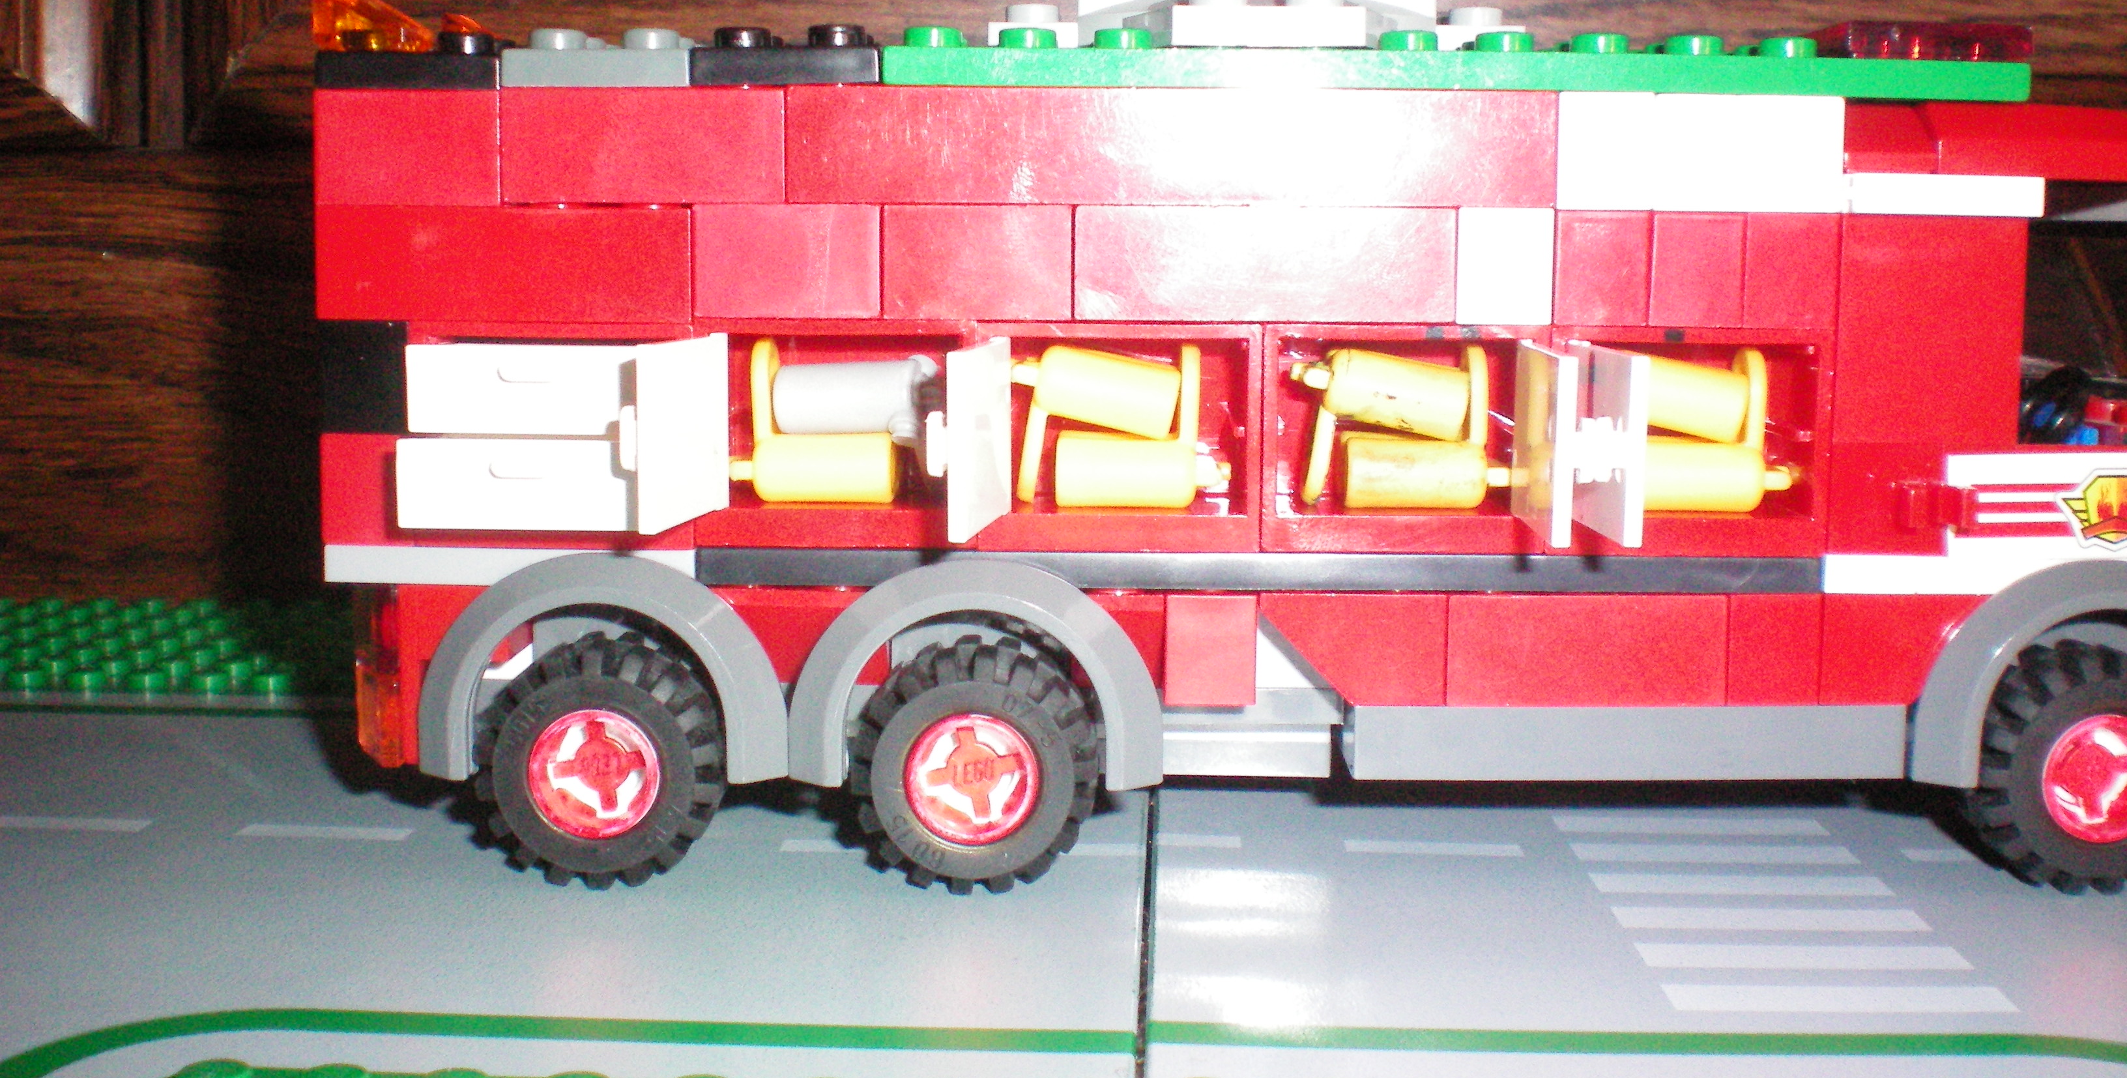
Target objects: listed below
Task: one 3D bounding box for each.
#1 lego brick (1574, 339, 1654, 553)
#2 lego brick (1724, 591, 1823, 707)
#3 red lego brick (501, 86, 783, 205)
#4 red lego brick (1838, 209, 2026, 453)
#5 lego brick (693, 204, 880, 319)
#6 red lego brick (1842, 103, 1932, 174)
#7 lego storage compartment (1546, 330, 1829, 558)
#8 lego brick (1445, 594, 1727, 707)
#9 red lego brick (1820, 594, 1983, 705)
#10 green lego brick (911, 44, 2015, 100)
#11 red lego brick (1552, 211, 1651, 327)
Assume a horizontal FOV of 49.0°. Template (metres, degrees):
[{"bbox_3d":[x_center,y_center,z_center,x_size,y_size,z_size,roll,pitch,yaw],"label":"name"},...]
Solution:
[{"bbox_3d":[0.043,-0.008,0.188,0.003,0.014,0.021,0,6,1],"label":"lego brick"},{"bbox_3d":[0.060,0.009,0.200,0.008,0.010,0.008,1,7,1],"label":"lego brick"},{"bbox_3d":[-0.035,-0.033,0.199,0.024,0.010,0.008,0,7,1],"label":"red lego brick"},{"bbox_3d":[0.072,-0.018,0.198,0.016,0.020,0.008,0,7,1],"label":"red lego brick"},{"bbox_3d":[-0.023,-0.024,0.201,0.016,0.010,0.009,0,6,1],"label":"lego brick"},{"bbox_3d":[0.068,-0.033,0.195,0.008,0.006,0.008,1,7,1],"label":"red lego brick"},{"bbox_3d":[0.053,-0.009,0.204,0.024,0.019,0.016,0,7,1],"label":"lego storage compartment"},{"bbox_3d":[0.045,0.009,0.202,0.024,0.009,0.008,0,7,1],"label":"lego brick"},{"bbox_3d":[0.072,0.009,0.202,0.016,0.010,0.008,0,7,1],"label":"red lego brick"},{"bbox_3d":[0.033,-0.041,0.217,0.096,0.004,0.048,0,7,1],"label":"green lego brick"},{"bbox_3d":[0.045,-0.023,0.198,0.008,0.010,0.008,0,7,1],"label":"red lego brick"}]

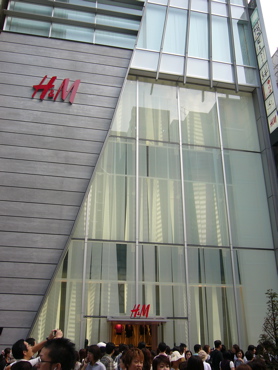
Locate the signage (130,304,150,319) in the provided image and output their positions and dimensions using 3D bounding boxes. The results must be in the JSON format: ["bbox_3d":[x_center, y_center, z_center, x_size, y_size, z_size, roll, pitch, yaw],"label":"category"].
[{"bbox_3d":[0.073,5.754,17.032,0.925,0.576,0.100,5,-23,-11],"label":"signage"}]

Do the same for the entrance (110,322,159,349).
[{"bbox_3d":[-0.246,7.553,16.756,2.176,2.491,0.500,5,-23,-11],"label":"entrance"}]

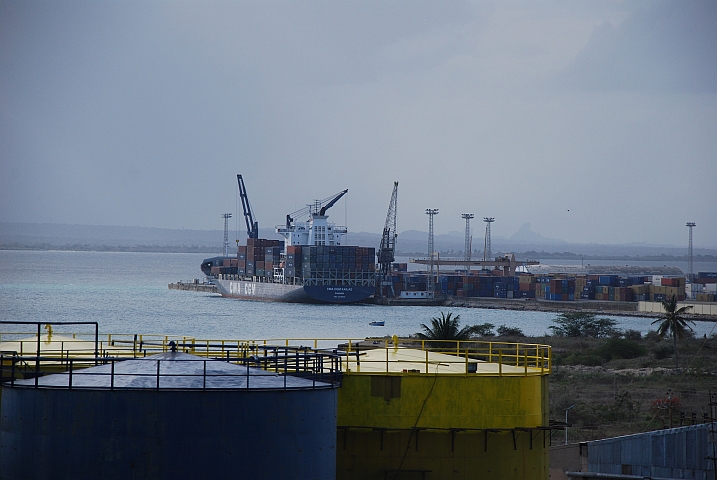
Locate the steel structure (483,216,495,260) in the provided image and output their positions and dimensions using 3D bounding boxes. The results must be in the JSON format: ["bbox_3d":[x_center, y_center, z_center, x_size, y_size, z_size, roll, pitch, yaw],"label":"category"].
[{"bbox_3d":[60.415,6.318,1545.000,4.900,33.000,4.700,1,0,-14],"label":"steel structure"}]

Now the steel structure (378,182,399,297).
[{"bbox_3d":[10.838,-0.112,1252.000,6.500,42.700,10.500,1,0,16],"label":"steel structure"}]

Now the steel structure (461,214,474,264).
[{"bbox_3d":[45.211,5.796,1387.000,4.900,33.000,4.700,1,0,-14],"label":"steel structure"}]

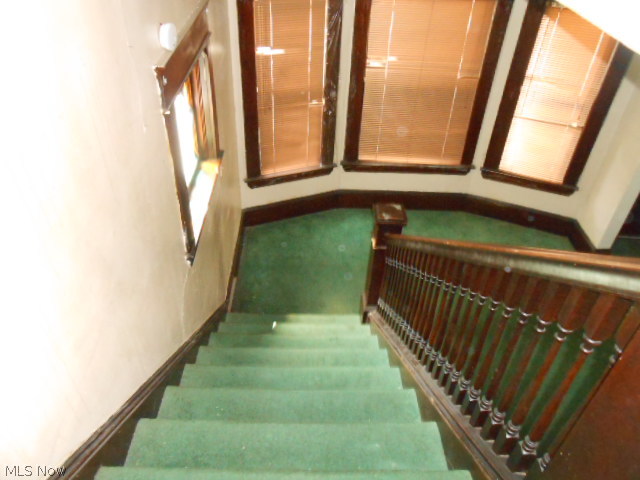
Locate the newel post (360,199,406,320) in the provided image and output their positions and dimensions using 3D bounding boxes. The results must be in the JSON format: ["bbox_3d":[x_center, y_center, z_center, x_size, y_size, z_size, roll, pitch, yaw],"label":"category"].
[{"bbox_3d":[0.428,0.255,3.357,0.211,1.088,0.211,1,35,-2],"label":"newel post"}]

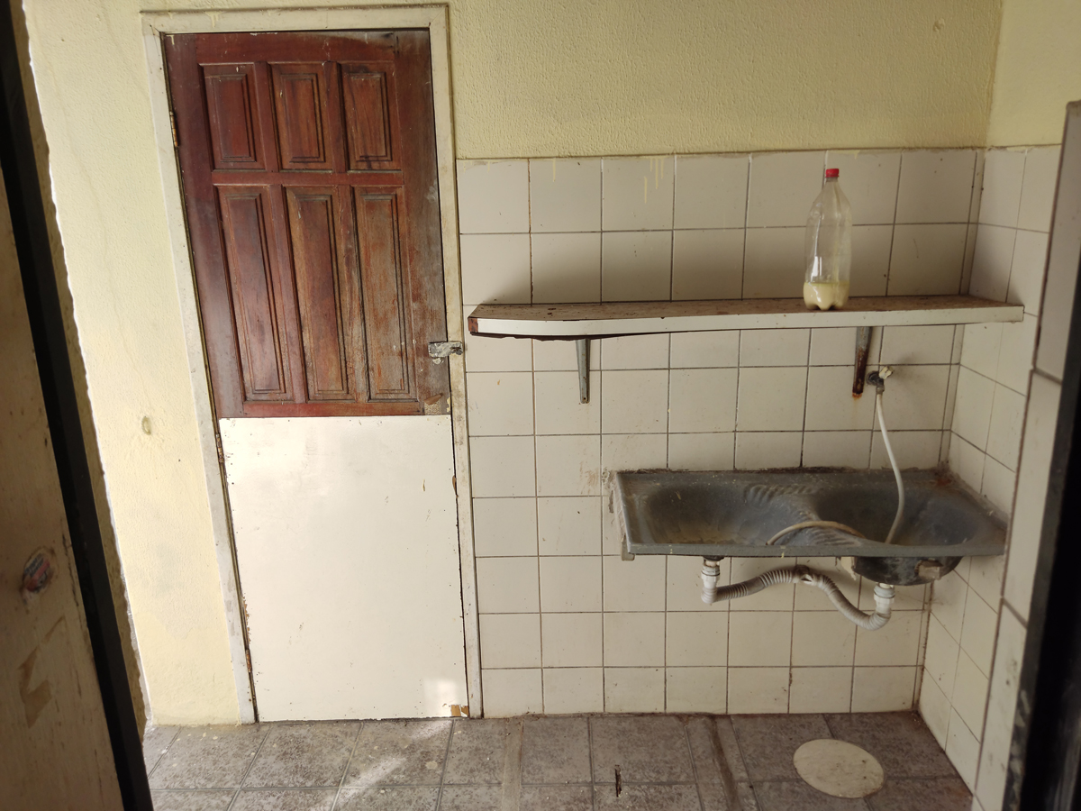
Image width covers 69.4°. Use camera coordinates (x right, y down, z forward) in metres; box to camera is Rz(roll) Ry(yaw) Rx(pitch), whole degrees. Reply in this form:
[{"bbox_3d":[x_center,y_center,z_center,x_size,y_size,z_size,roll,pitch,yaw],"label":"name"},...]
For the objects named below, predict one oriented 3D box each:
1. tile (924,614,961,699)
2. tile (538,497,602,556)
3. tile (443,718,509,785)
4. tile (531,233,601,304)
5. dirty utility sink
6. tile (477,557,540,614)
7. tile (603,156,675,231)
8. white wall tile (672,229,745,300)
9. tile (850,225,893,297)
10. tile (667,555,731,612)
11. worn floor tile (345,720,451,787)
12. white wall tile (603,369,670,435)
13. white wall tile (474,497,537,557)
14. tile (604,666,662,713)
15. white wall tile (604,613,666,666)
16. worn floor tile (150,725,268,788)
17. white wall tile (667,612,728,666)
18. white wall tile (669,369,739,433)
[{"bbox_3d":[1.225,0.764,2.374,0.010,0.195,0.196,-1,15,3],"label":"tile"},{"bbox_3d":[0.091,0.372,2.403,0.198,0.197,0.009,-1,15,2],"label":"tile"},{"bbox_3d":[-0.198,1.078,2.434,0.180,0.010,0.298,-1,15,2],"label":"tile"},{"bbox_3d":[0.072,-0.387,2.207,0.198,0.195,0.010,-1,15,2],"label":"tile"},{"bbox_3d":[0.715,0.359,2.131,0.984,0.210,0.500,-1,16,3],"label":"dirty utility sink"},{"bbox_3d":[-0.104,0.566,2.460,0.198,0.197,0.009,-1,15,2],"label":"tile"},{"bbox_3d":[0.265,-0.583,2.146,0.198,0.197,0.010,-1,16,3],"label":"tile"},{"bbox_3d":[0.469,-0.393,2.188,0.198,0.197,0.009,-1,15,2],"label":"white wall tile"},{"bbox_3d":[0.871,-0.400,2.174,0.198,0.195,0.010,-1,15,2],"label":"tile"},{"bbox_3d":[0.494,0.555,2.440,0.198,0.197,0.009,-1,15,2],"label":"tile"},{"bbox_3d":[-0.439,1.086,2.441,0.297,0.010,0.297,-1,15,2],"label":"worn floor tile"},{"bbox_3d":[0.282,-0.009,2.306,0.198,0.197,0.010,-1,16,3],"label":"white wall tile"},{"bbox_3d":[-0.108,0.377,2.424,0.197,0.195,0.010,-1,15,2],"label":"white wall tile"},{"bbox_3d":[0.307,0.931,2.562,0.198,0.175,0.010,-1,15,2],"label":"tile"},{"bbox_3d":[0.300,0.748,2.497,0.198,0.197,0.009,-1,15,2],"label":"white wall tile"},{"bbox_3d":[-1.041,1.103,2.471,0.300,0.009,0.295,-1,15,2],"label":"worn floor tile"},{"bbox_3d":[0.499,0.745,2.491,0.198,0.197,0.009,-1,15,2],"label":"white wall tile"},{"bbox_3d":[0.484,-0.013,2.308,0.200,0.197,0.010,-1,15,2],"label":"white wall tile"}]

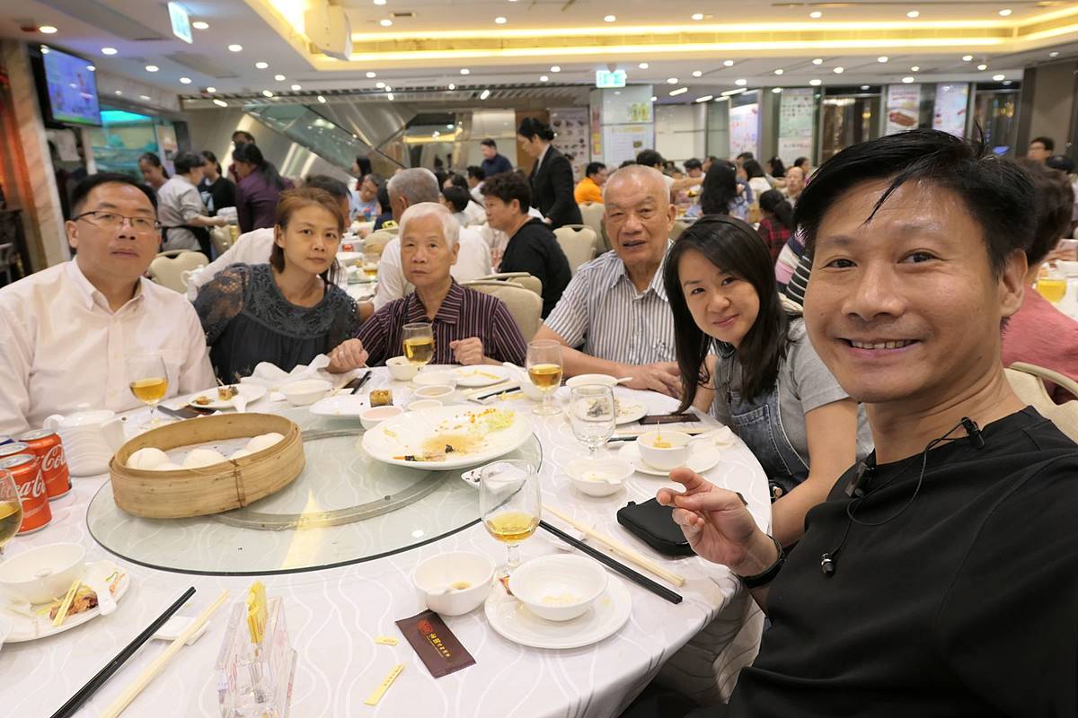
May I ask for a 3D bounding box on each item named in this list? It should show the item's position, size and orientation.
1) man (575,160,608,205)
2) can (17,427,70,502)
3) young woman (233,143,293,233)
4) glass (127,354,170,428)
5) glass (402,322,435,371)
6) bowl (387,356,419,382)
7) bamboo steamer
[{"bbox_3d":[0.652,-1.454,7.891,0.750,1.368,0.500,-12,17,-34],"label":"man"},{"bbox_3d":[-0.857,0.186,1.245,0.066,0.115,0.066,-10,15,-29],"label":"can"},{"bbox_3d":[-1.889,-0.695,4.974,0.500,1.551,0.460,3,15,21],"label":"young woman"},{"bbox_3d":[-0.882,0.074,1.622,0.081,0.151,0.081,-2,14,0],"label":"glass"},{"bbox_3d":[-0.308,-0.009,1.851,0.081,0.151,0.081,-2,14,0],"label":"glass"},{"bbox_3d":[-0.368,0.030,1.927,0.088,0.043,0.088,-2,14,0],"label":"bowl"},{"bbox_3d":[-0.566,0.174,1.242,0.300,0.073,0.300,-2,13,0],"label":"bamboo steamer"}]

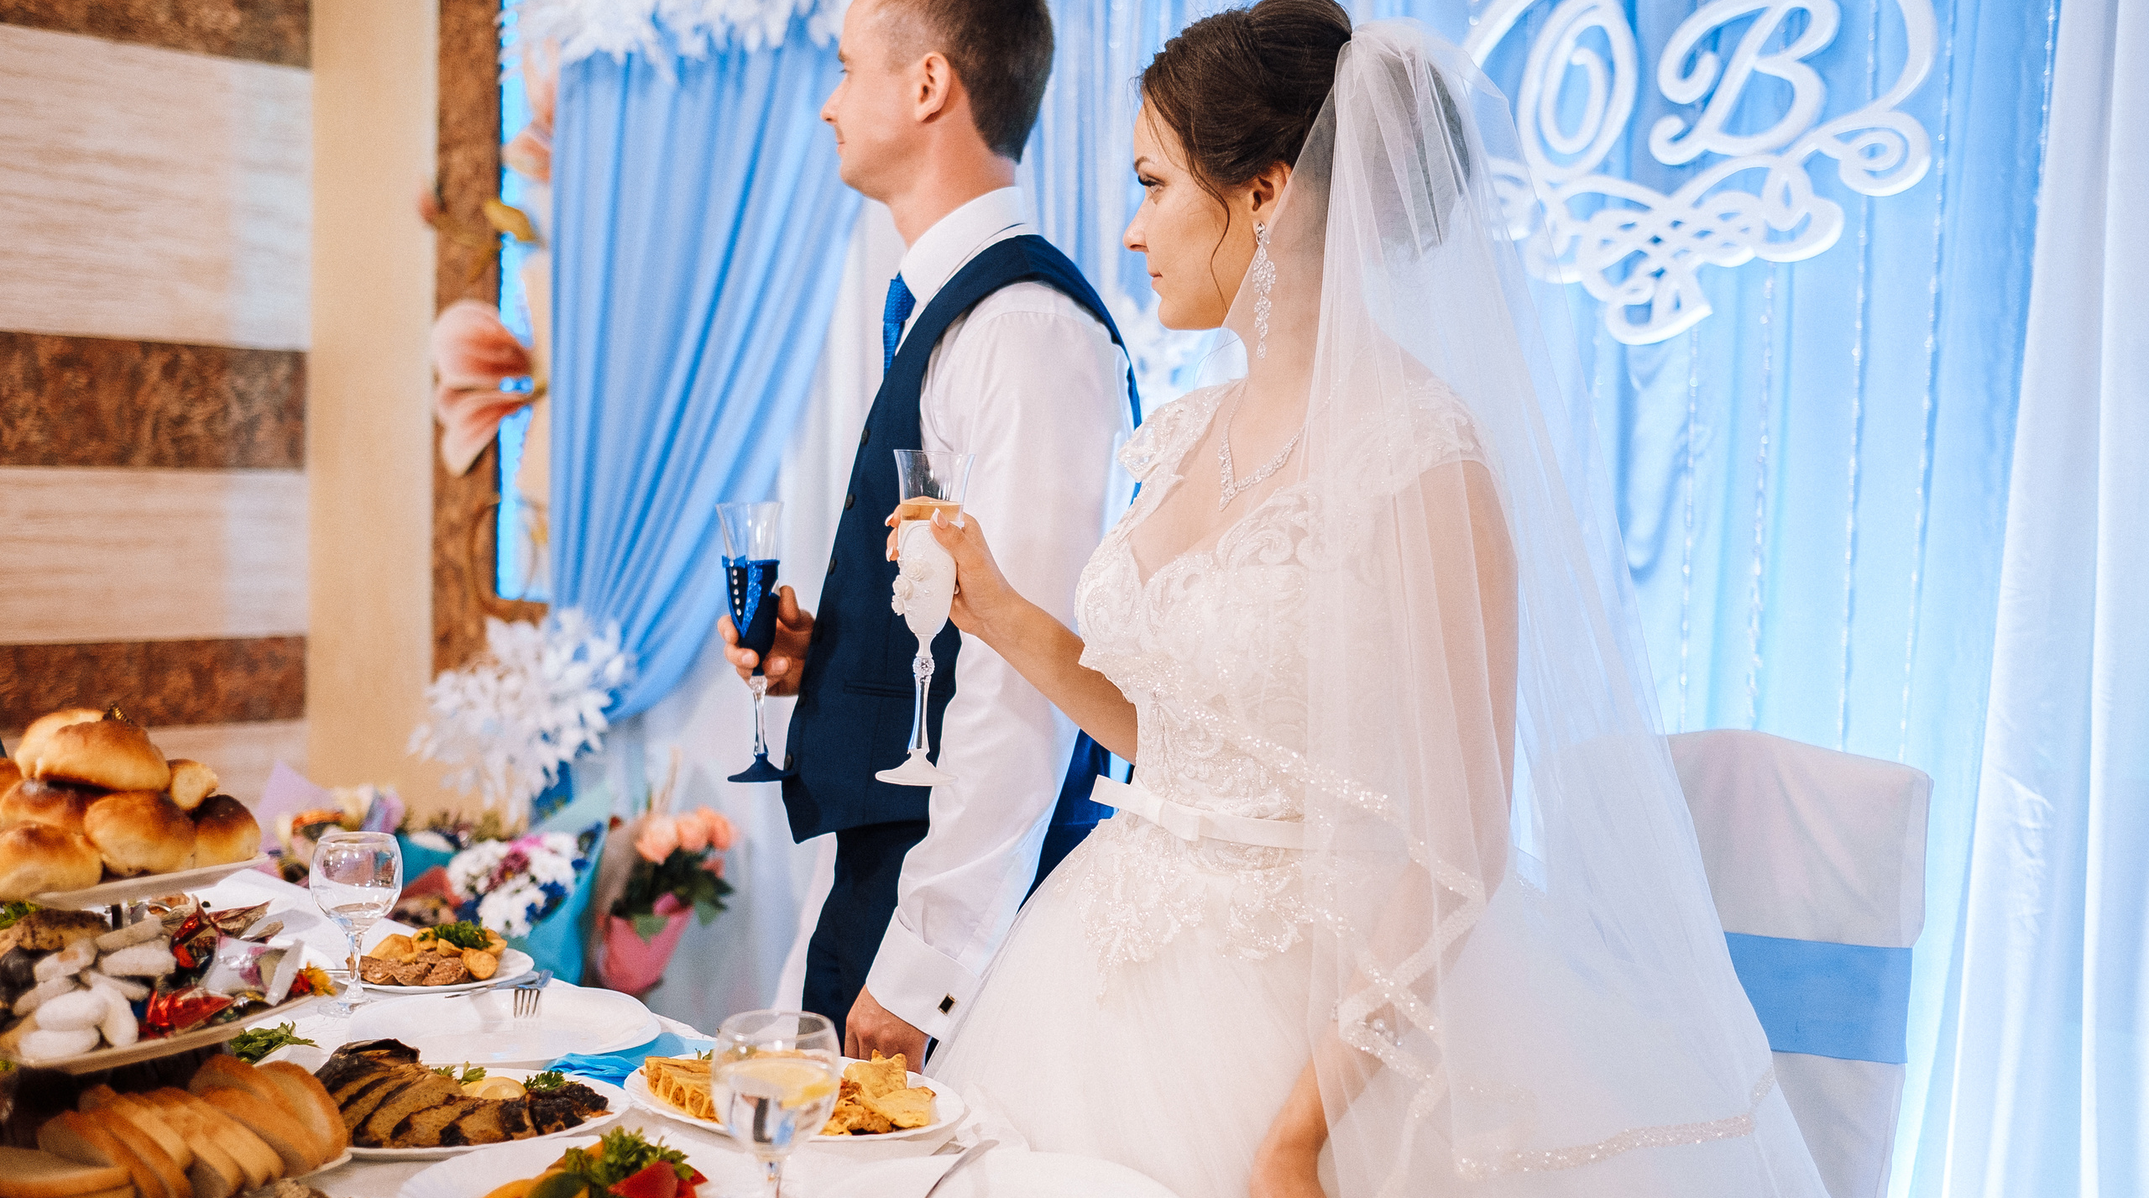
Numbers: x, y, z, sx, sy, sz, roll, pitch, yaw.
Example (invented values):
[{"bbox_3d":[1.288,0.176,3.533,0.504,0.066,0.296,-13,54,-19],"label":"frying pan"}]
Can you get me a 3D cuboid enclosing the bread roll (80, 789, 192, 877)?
[{"bbox_3d":[-0.659,0.165,1.470,0.080,0.060,0.080,2,3,0],"label":"bread roll"}]

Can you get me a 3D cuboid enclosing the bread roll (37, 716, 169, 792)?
[{"bbox_3d":[-0.685,0.109,1.470,0.092,0.054,0.078,2,3,0],"label":"bread roll"}]

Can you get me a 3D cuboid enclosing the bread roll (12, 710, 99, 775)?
[{"bbox_3d":[-0.737,0.107,1.530,0.090,0.052,0.078,2,3,0],"label":"bread roll"}]

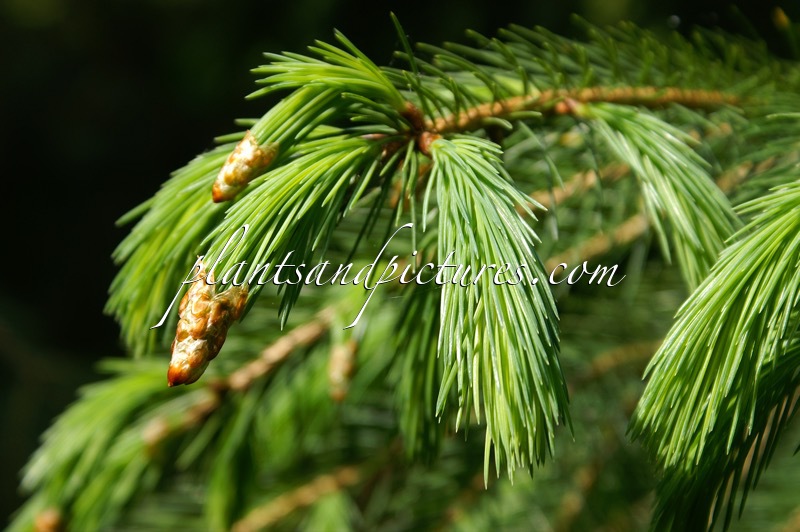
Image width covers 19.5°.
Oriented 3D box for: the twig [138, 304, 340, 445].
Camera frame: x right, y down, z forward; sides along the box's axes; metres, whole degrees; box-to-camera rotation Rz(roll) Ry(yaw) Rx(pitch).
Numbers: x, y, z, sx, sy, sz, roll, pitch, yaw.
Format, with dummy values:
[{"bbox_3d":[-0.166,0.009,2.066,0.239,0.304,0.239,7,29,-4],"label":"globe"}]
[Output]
[{"bbox_3d":[-0.044,0.031,0.640,0.062,0.008,0.008,-35,0,-18],"label":"twig"}]

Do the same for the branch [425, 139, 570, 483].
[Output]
[{"bbox_3d":[0.022,0.009,0.520,0.028,0.077,0.027,-13,-8,0],"label":"branch"}]

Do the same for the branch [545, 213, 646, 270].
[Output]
[{"bbox_3d":[0.055,-0.007,0.650,0.032,0.006,0.006,-23,0,-26],"label":"branch"}]

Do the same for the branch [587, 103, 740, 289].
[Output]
[{"bbox_3d":[0.063,-0.017,0.555,0.021,0.053,0.021,-35,-11,0],"label":"branch"}]

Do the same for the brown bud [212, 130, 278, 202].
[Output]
[{"bbox_3d":[-0.031,-0.019,0.460,0.007,0.017,0.007,38,-12,0],"label":"brown bud"}]

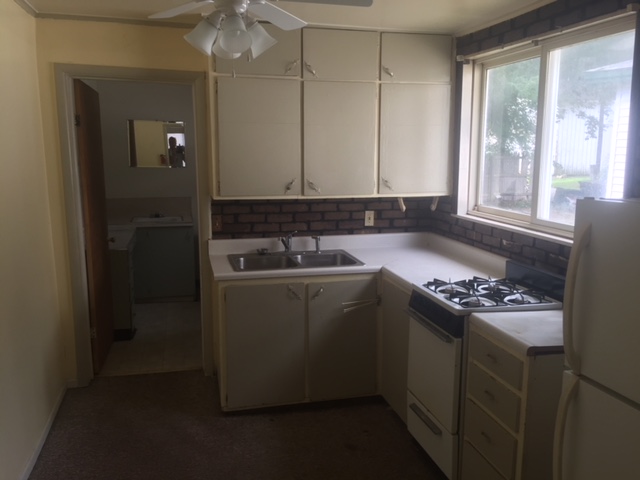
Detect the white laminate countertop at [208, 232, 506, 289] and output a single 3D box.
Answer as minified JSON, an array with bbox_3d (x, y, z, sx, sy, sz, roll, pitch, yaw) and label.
[{"bbox_3d":[0.170,0.130,3.528,1.703,0.142,1.075,-2,10,-15],"label":"white laminate countertop"}]

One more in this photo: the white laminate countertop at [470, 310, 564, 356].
[{"bbox_3d":[1.031,0.391,2.378,0.615,0.036,0.475,-2,10,-15],"label":"white laminate countertop"}]

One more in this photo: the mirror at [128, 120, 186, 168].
[{"bbox_3d":[-1.827,-1.067,6.022,0.608,0.521,0.030,-2,10,-15],"label":"mirror"}]

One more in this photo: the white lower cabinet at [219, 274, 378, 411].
[{"bbox_3d":[-0.181,0.606,3.768,1.078,0.870,0.615,-2,10,-15],"label":"white lower cabinet"}]

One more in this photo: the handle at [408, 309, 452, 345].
[{"bbox_3d":[0.562,0.451,2.831,0.052,0.034,0.480,-2,10,-15],"label":"handle"}]

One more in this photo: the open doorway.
[{"bbox_3d":[-1.248,-0.061,3.733,0.944,2.172,0.130,-2,10,-15],"label":"open doorway"}]

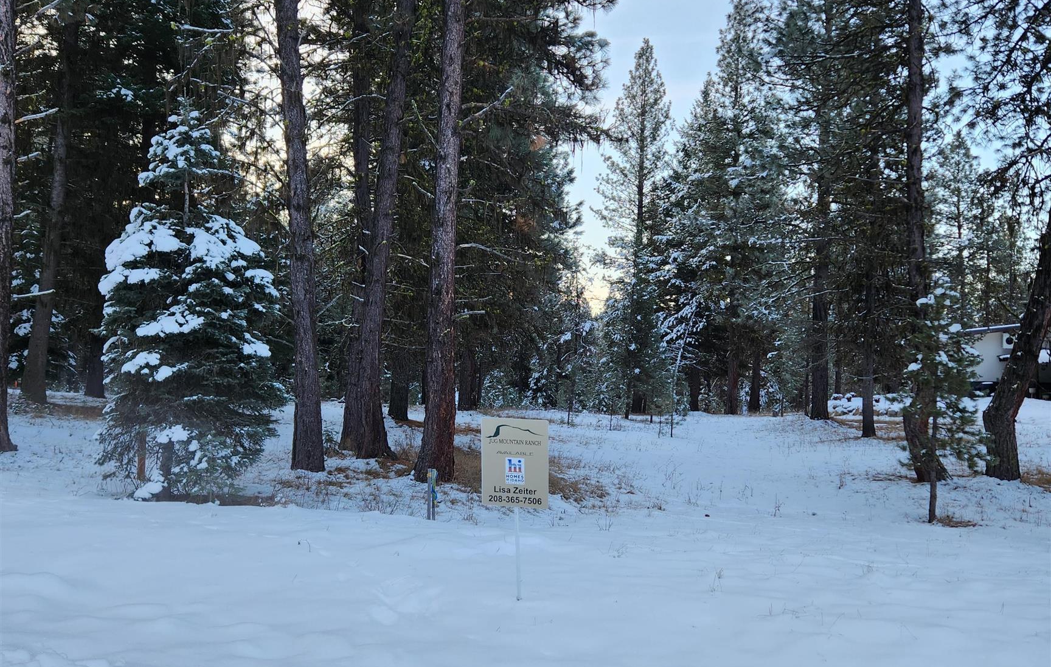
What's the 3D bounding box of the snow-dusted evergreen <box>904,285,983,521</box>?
[{"bbox_3d":[4.190,0.693,9.328,0.770,2.344,0.750,0,-1,0],"label":"snow-dusted evergreen"}]

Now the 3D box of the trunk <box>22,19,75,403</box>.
[{"bbox_3d":[-12.351,-3.201,24.120,1.300,9.989,0.650,0,-1,0],"label":"trunk"}]

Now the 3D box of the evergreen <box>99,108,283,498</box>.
[{"bbox_3d":[-3.863,-0.359,10.754,2.100,4.506,2.050,0,-1,0],"label":"evergreen"}]

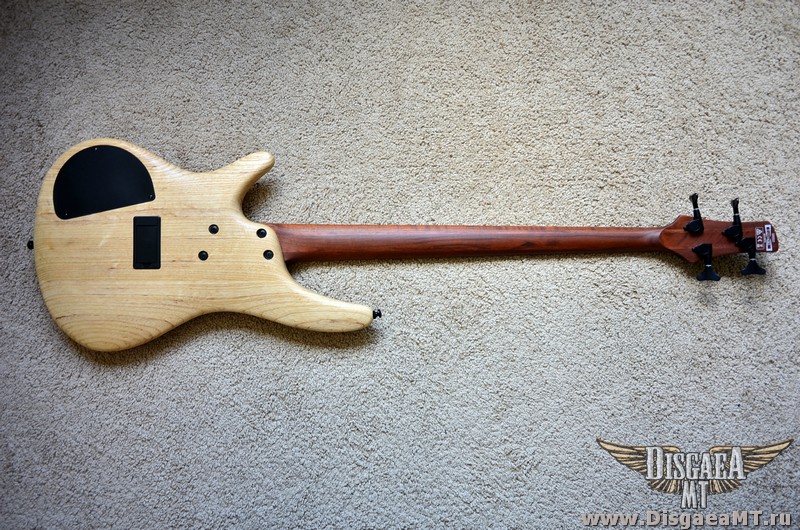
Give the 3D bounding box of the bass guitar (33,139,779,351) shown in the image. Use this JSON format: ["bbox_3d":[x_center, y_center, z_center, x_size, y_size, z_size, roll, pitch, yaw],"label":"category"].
[{"bbox_3d":[0.007,-0.032,0.962,1.145,0.065,0.326,0,86,0],"label":"bass guitar"}]

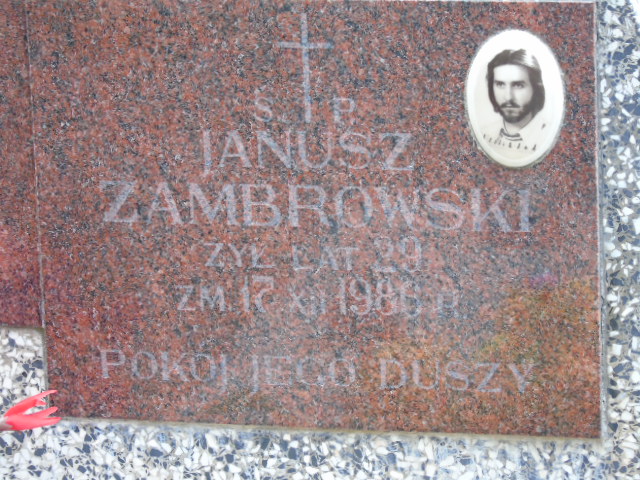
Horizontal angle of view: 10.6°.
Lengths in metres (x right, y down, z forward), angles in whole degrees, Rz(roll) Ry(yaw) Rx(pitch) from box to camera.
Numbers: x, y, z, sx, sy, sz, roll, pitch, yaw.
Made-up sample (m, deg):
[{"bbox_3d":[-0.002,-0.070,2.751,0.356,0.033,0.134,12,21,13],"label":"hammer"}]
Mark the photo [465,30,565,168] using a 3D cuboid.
[{"bbox_3d":[0.172,-0.125,3.034,0.089,0.125,0.010,2,16,12],"label":"photo"}]

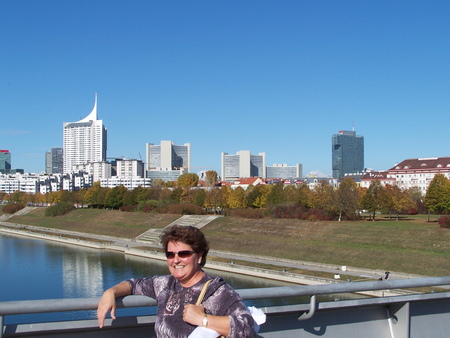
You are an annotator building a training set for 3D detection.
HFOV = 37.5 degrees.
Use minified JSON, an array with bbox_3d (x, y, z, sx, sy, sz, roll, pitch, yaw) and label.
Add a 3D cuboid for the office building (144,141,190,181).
[{"bbox_3d":[-108.180,5.740,1270.000,86.160,118.710,70.000,0,-2,-5],"label":"office building"}]

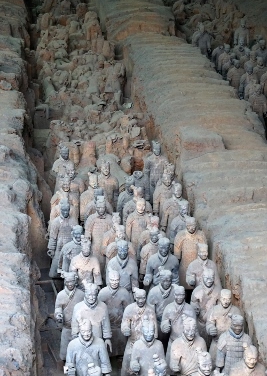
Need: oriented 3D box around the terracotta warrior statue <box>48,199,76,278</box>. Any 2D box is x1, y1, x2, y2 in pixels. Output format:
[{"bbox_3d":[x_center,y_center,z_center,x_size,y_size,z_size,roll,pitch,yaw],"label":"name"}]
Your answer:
[{"bbox_3d":[-1.186,1.058,20.022,0.550,1.900,0.420,-3,18,-10],"label":"terracotta warrior statue"}]

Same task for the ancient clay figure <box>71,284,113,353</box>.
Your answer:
[{"bbox_3d":[-0.585,2.210,16.702,0.560,1.860,0.420,-2,18,-5],"label":"ancient clay figure"}]

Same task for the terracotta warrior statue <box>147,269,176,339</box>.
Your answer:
[{"bbox_3d":[0.465,2.049,17.195,0.540,1.850,0.420,-2,18,-8],"label":"terracotta warrior statue"}]

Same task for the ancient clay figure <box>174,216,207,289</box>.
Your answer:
[{"bbox_3d":[1.020,1.406,21.068,0.600,1.820,0.450,-1,17,-5],"label":"ancient clay figure"}]

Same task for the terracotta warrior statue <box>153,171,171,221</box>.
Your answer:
[{"bbox_3d":[0.600,0.596,21.803,0.530,1.850,0.400,-2,18,-8],"label":"terracotta warrior statue"}]

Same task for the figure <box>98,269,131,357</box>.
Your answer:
[{"bbox_3d":[-0.261,2.049,17.195,0.540,1.850,0.420,-1,18,-4],"label":"figure"}]

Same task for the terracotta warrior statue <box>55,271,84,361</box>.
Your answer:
[{"bbox_3d":[-0.984,2.187,18.513,0.530,1.820,0.450,-1,17,-5],"label":"terracotta warrior statue"}]

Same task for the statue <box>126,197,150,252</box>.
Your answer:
[{"bbox_3d":[0.115,1.076,22.146,0.530,1.820,0.450,-1,17,-5],"label":"statue"}]

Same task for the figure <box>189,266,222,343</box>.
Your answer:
[{"bbox_3d":[1.147,2.142,18.660,0.540,1.820,0.450,-1,17,-5],"label":"figure"}]

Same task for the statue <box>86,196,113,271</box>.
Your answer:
[{"bbox_3d":[-0.648,1.049,22.235,0.550,1.820,0.450,-1,17,-5],"label":"statue"}]

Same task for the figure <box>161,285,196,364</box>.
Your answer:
[{"bbox_3d":[0.686,2.353,17.970,0.570,1.820,0.450,-1,17,-5],"label":"figure"}]

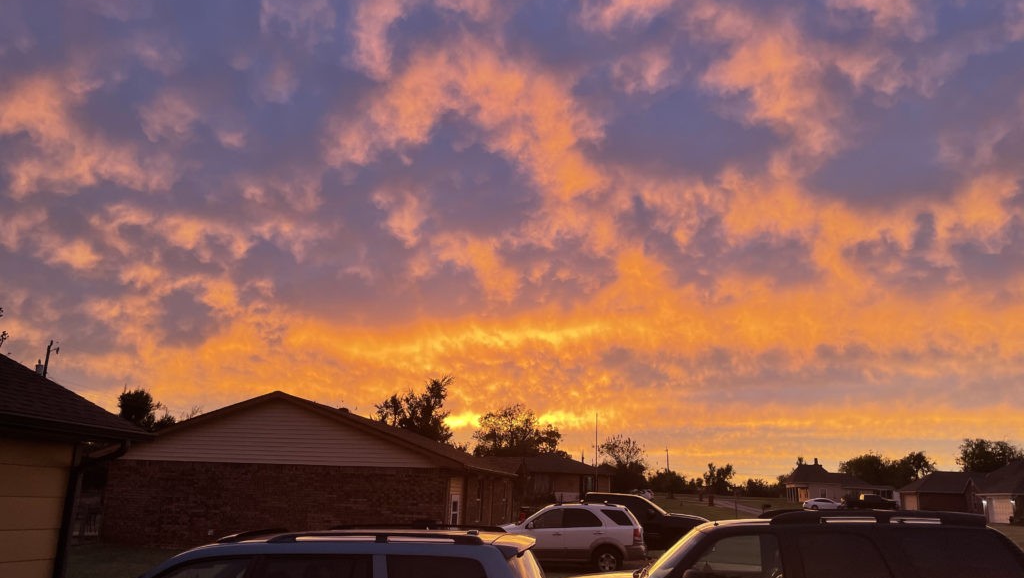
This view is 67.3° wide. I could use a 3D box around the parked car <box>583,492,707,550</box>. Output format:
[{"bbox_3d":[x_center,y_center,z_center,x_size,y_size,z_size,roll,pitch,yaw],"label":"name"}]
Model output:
[{"bbox_3d":[3.480,7.380,23.755,5.500,1.900,1.980,-1,-15,9],"label":"parked car"}]

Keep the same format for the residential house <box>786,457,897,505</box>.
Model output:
[{"bbox_3d":[43.928,26.241,104.252,13.200,5.700,10.500,-1,-15,9],"label":"residential house"}]

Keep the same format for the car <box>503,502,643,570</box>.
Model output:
[{"bbox_3d":[1.364,6.725,20.836,4.570,1.750,1.880,-1,-15,10],"label":"car"}]

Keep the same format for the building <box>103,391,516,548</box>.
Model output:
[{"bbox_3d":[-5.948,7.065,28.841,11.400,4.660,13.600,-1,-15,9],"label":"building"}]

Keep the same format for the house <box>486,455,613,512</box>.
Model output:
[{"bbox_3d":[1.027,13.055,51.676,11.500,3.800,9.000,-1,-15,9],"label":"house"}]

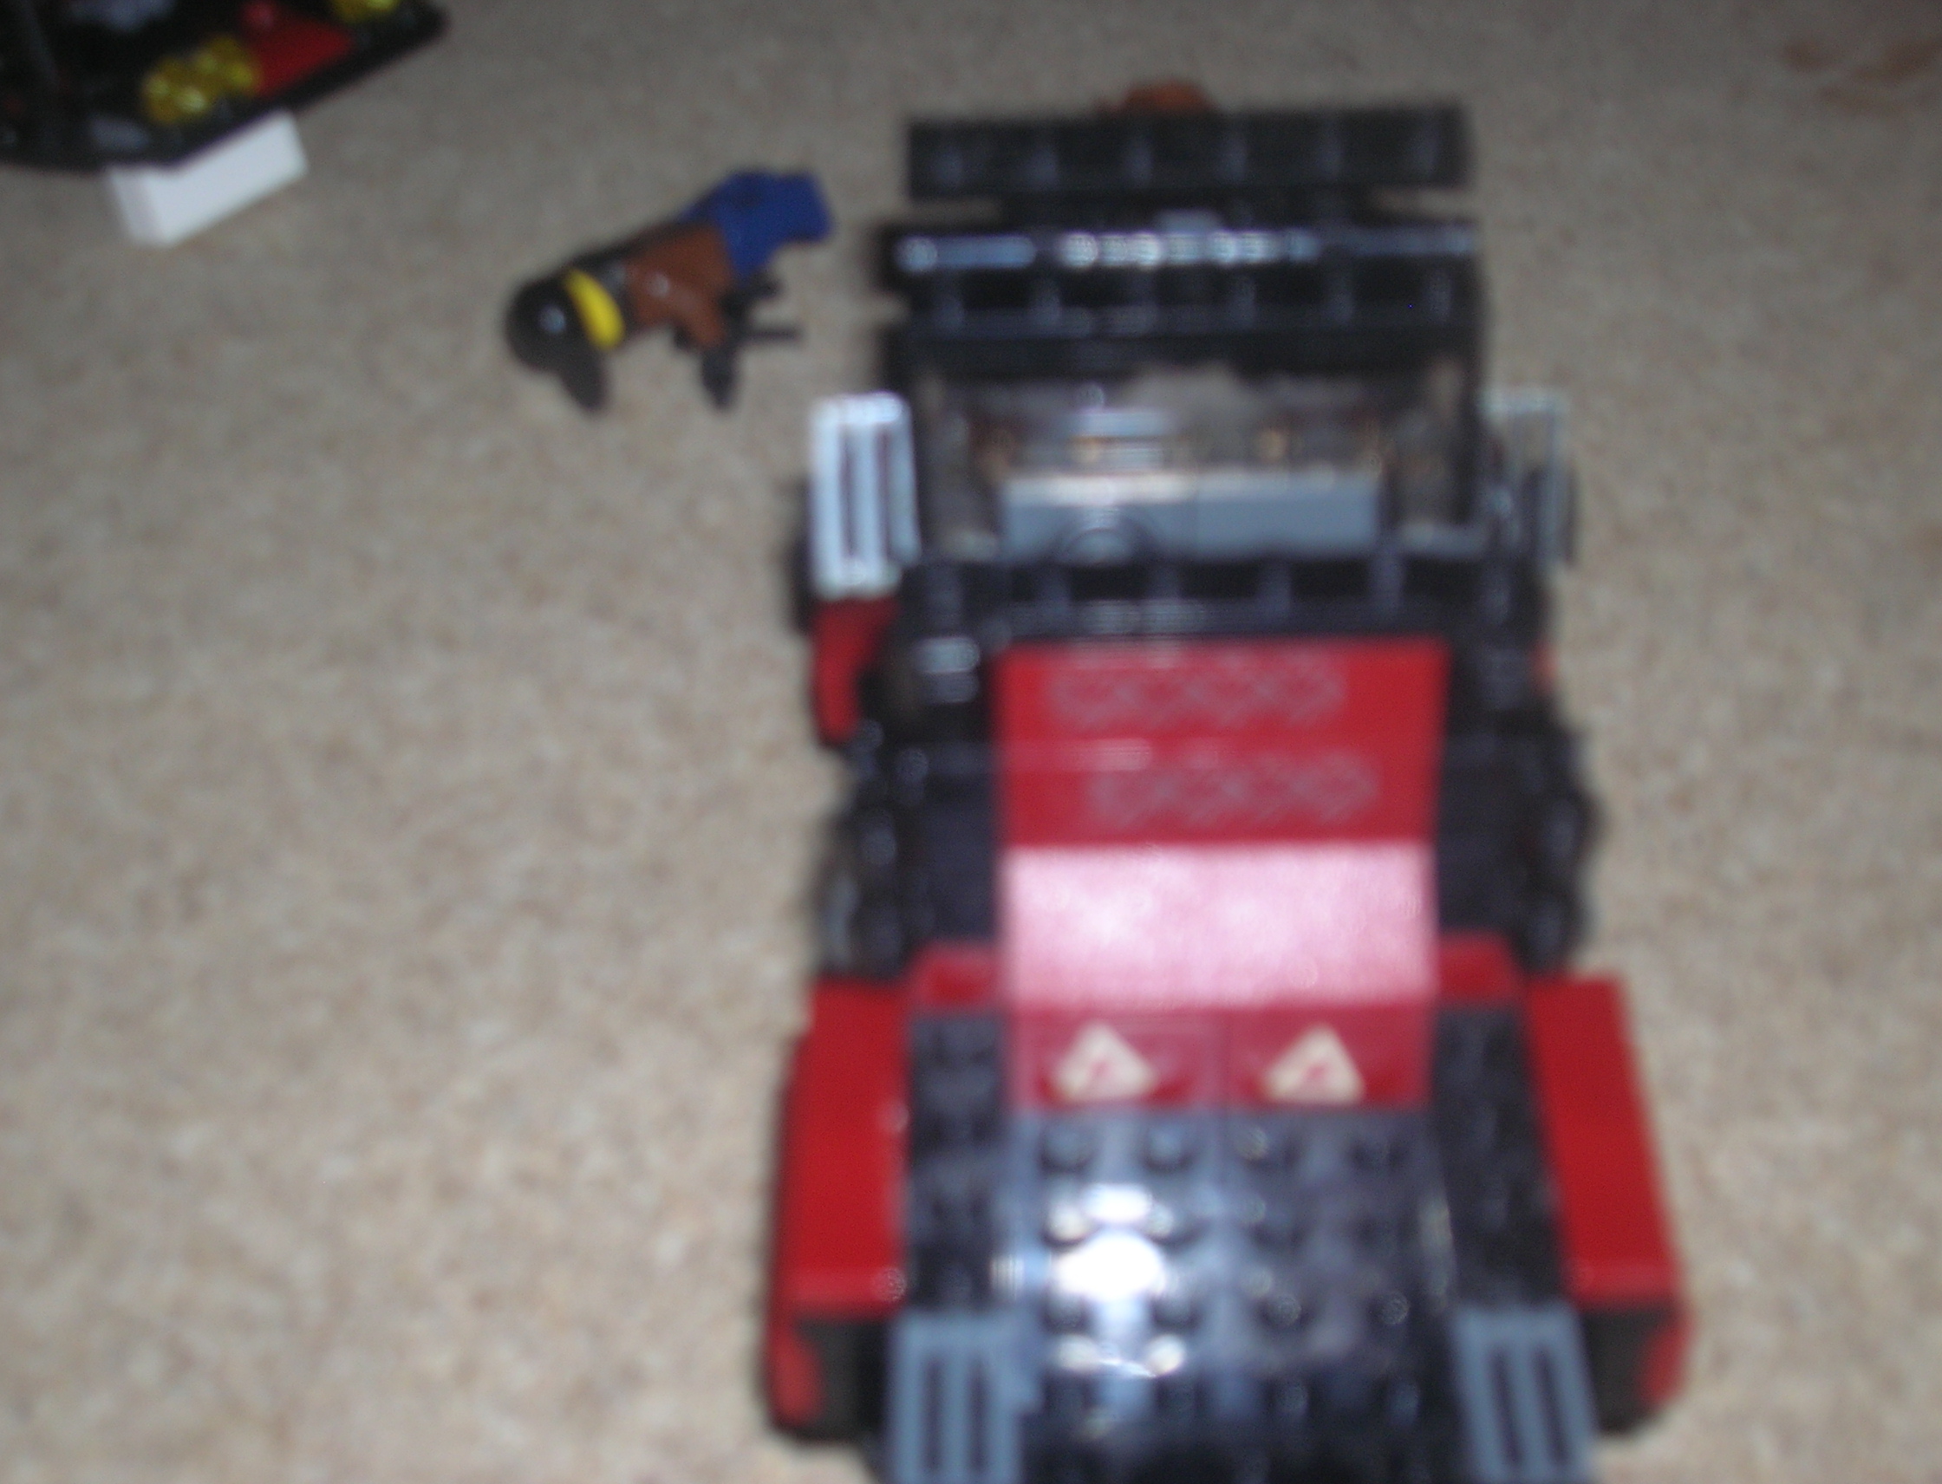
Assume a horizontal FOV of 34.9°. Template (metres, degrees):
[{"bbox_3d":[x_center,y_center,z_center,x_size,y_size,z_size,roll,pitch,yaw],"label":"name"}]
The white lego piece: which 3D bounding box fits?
[{"bbox_3d":[-0.097,-0.075,0.396,0.008,0.012,0.022,29,50,32],"label":"white lego piece"}]

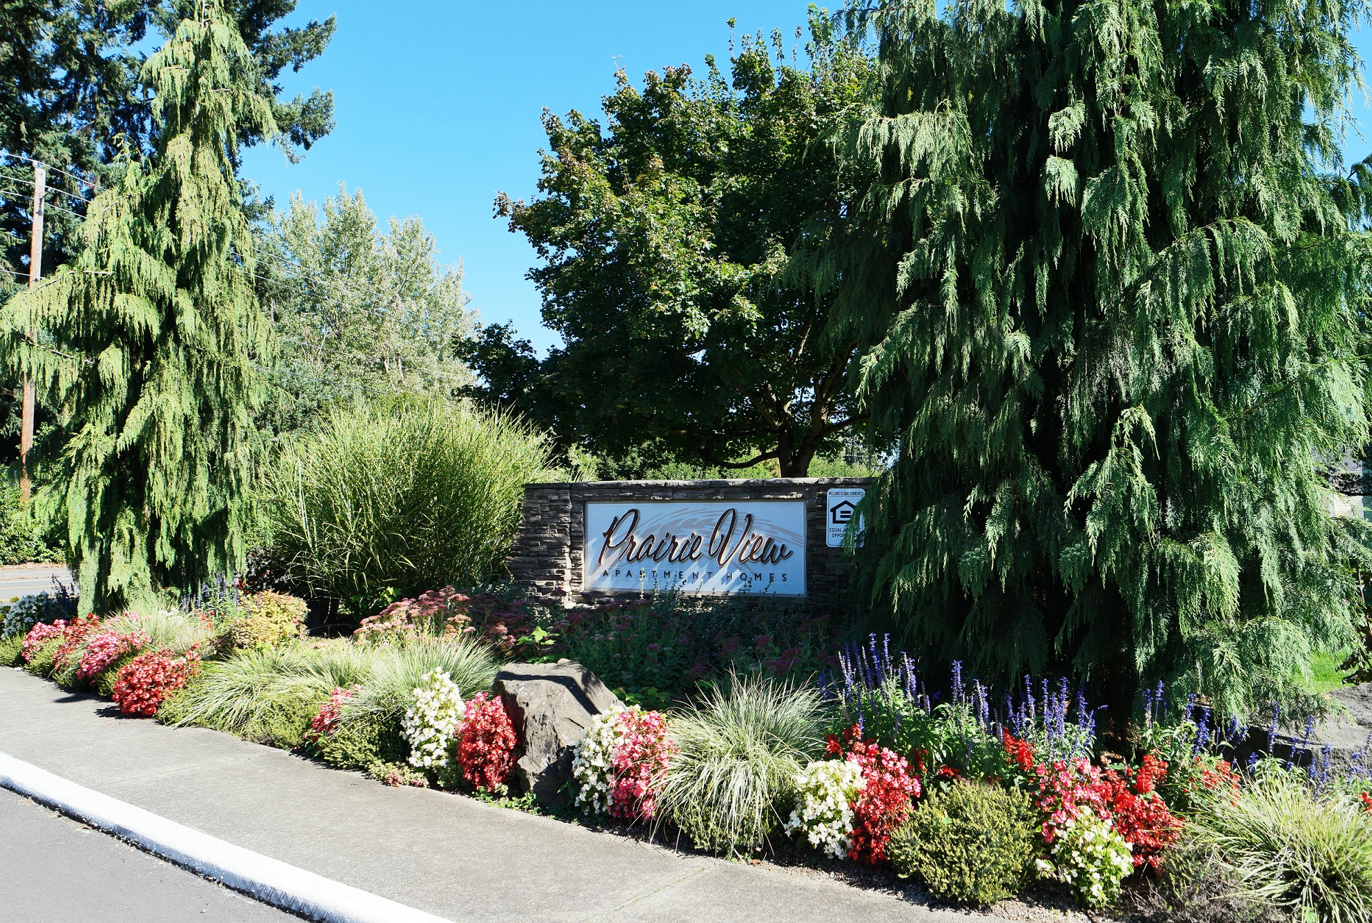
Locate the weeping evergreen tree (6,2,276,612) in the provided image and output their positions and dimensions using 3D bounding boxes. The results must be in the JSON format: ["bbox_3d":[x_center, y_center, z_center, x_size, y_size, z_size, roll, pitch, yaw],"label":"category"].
[{"bbox_3d":[-5.996,-1.844,10.323,2.700,7.467,2.700,2,-4,-30],"label":"weeping evergreen tree"}]

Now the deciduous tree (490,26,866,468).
[{"bbox_3d":[1.227,-2.531,14.469,8.500,9.114,8.300,0,-3,5],"label":"deciduous tree"}]

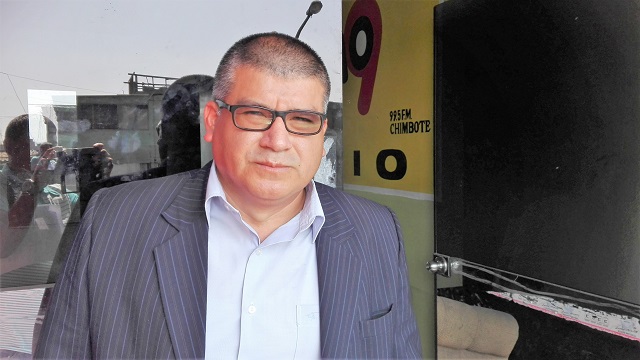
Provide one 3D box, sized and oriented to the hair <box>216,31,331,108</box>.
[{"bbox_3d":[-0.069,-0.157,0.725,0.182,0.150,0.205,4,10,-19],"label":"hair"}]

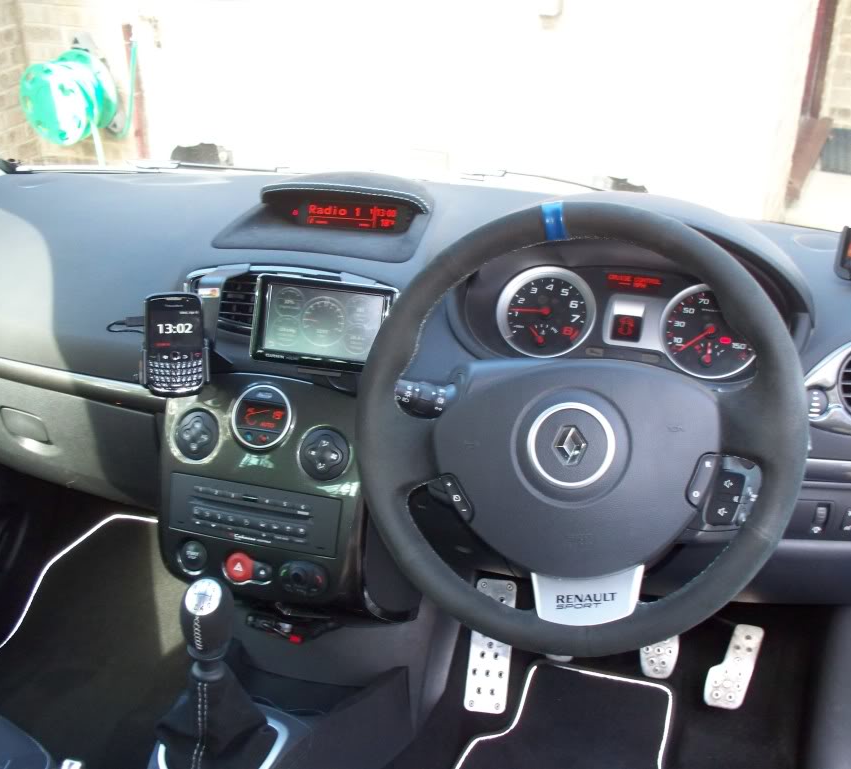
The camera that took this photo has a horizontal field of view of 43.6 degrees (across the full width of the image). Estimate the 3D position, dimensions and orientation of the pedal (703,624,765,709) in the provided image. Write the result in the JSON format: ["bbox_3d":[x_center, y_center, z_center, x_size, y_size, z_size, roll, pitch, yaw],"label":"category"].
[{"bbox_3d":[0.425,0.388,1.465,0.056,0.114,0.020,17,-4,15],"label":"pedal"}]

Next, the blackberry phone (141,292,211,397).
[{"bbox_3d":[-0.260,-0.041,1.107,0.060,0.109,0.015,-1,2,-2],"label":"blackberry phone"}]

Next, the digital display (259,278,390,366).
[{"bbox_3d":[-0.097,-0.059,1.040,0.135,0.083,0.020,4,8,8],"label":"digital display"}]

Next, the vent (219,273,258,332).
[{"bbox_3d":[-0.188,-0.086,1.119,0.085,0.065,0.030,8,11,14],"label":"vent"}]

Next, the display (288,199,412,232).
[{"bbox_3d":[-0.082,-0.191,1.202,0.143,0.035,0.015,8,13,14],"label":"display"}]

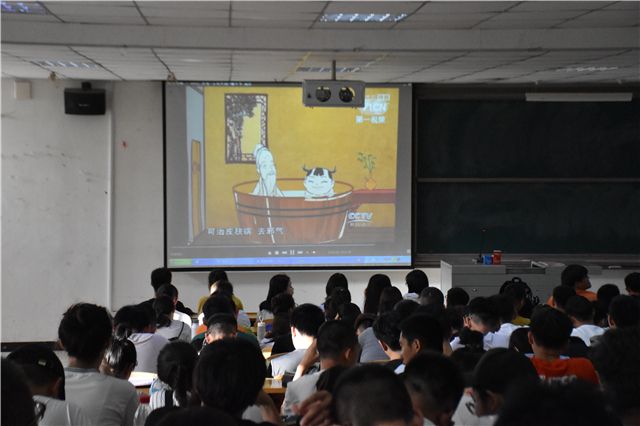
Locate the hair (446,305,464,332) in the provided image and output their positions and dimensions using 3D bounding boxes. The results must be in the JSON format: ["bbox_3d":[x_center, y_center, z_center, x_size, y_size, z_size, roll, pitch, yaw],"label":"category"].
[{"bbox_3d":[0.922,0.735,9.200,0.180,0.200,0.200,0,3,-4],"label":"hair"}]

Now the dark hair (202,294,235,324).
[{"bbox_3d":[-0.704,0.666,9.200,0.190,0.220,0.220,0,3,-1],"label":"dark hair"}]

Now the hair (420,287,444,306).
[{"bbox_3d":[0.794,0.600,9.400,0.170,0.190,0.200,0,3,-9],"label":"hair"}]

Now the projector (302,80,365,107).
[{"bbox_3d":[0.097,-0.843,9.400,0.440,0.180,0.360,0,4,-3],"label":"projector"}]

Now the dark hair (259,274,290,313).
[{"bbox_3d":[-0.394,0.708,11.800,0.240,0.330,0.220,-2,4,-32],"label":"dark hair"}]

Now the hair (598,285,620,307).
[{"bbox_3d":[2.254,0.659,10.400,0.178,0.205,0.210,-1,4,-13],"label":"hair"}]

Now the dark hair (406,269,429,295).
[{"bbox_3d":[0.874,0.614,11.950,0.200,0.235,0.220,-2,4,-34],"label":"dark hair"}]

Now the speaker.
[{"bbox_3d":[-2.604,-1.244,14.800,0.450,0.260,0.270,0,12,-10],"label":"speaker"}]

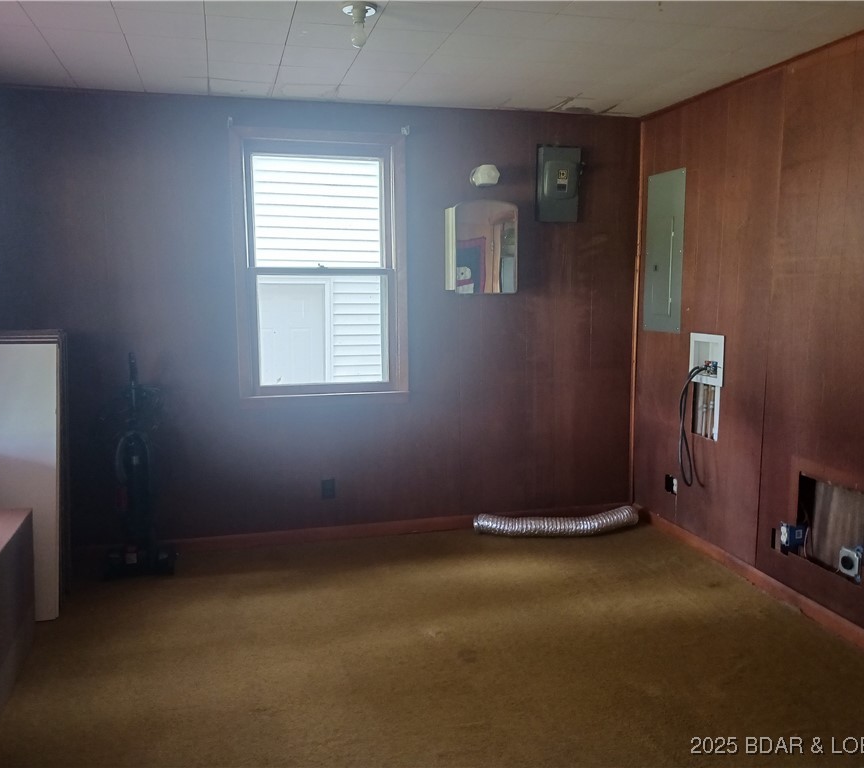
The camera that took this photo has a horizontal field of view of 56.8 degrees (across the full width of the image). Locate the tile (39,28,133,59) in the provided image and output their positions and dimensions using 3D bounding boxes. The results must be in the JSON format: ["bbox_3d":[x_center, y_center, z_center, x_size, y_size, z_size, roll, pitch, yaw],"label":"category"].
[{"bbox_3d":[-1.364,-1.358,3.161,0.305,0.018,0.305,-2,8,-14],"label":"tile"}]

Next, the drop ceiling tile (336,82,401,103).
[{"bbox_3d":[-0.344,-1.479,4.059,0.303,0.018,0.321,-2,7,-15],"label":"drop ceiling tile"}]

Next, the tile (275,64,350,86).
[{"bbox_3d":[-0.565,-1.448,3.730,0.306,0.016,0.306,-2,7,-15],"label":"tile"}]

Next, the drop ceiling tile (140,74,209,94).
[{"bbox_3d":[-1.227,-1.442,3.828,0.303,0.018,0.321,-2,7,-15],"label":"drop ceiling tile"}]

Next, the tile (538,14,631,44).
[{"bbox_3d":[0.565,-1.379,3.090,0.306,0.016,0.306,-2,7,-15],"label":"tile"}]

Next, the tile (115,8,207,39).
[{"bbox_3d":[-0.992,-1.334,2.945,0.303,0.018,0.303,-2,7,-15],"label":"tile"}]

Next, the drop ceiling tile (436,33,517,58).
[{"bbox_3d":[0.187,-1.382,3.254,0.303,0.018,0.303,-2,7,-15],"label":"drop ceiling tile"}]

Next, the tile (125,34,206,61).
[{"bbox_3d":[-1.069,-1.369,3.234,0.303,0.018,0.303,-2,7,-15],"label":"tile"}]

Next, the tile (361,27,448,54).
[{"bbox_3d":[-0.112,-1.389,3.226,0.306,0.016,0.306,-2,7,-15],"label":"tile"}]

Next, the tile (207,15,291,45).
[{"bbox_3d":[-0.697,-1.344,3.020,0.305,0.018,0.305,-2,8,-14],"label":"tile"}]

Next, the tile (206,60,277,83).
[{"bbox_3d":[-0.852,-1.417,3.601,0.303,0.018,0.303,-2,7,-15],"label":"tile"}]

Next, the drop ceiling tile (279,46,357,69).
[{"bbox_3d":[-0.488,-1.412,3.439,0.306,0.016,0.306,-2,7,-15],"label":"drop ceiling tile"}]

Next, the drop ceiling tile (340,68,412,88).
[{"bbox_3d":[-0.261,-1.442,3.757,0.305,0.018,0.305,-2,8,-14],"label":"drop ceiling tile"}]

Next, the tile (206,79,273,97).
[{"bbox_3d":[-0.930,-1.457,3.907,0.305,0.018,0.323,-2,8,-14],"label":"tile"}]

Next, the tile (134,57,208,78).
[{"bbox_3d":[-1.146,-1.405,3.524,0.303,0.018,0.303,-2,7,-15],"label":"tile"}]

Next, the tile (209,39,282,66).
[{"bbox_3d":[-0.774,-1.381,3.312,0.305,0.018,0.305,-2,8,-14],"label":"tile"}]

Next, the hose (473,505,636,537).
[{"bbox_3d":[0.720,0.796,4.555,0.970,0.107,0.250,-1,7,-7],"label":"hose"}]

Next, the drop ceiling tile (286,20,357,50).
[{"bbox_3d":[-0.402,-1.356,3.096,0.305,0.018,0.305,-2,8,-14],"label":"drop ceiling tile"}]

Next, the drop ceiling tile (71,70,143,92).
[{"bbox_3d":[-1.522,-1.430,3.750,0.303,0.018,0.321,-2,7,-15],"label":"drop ceiling tile"}]

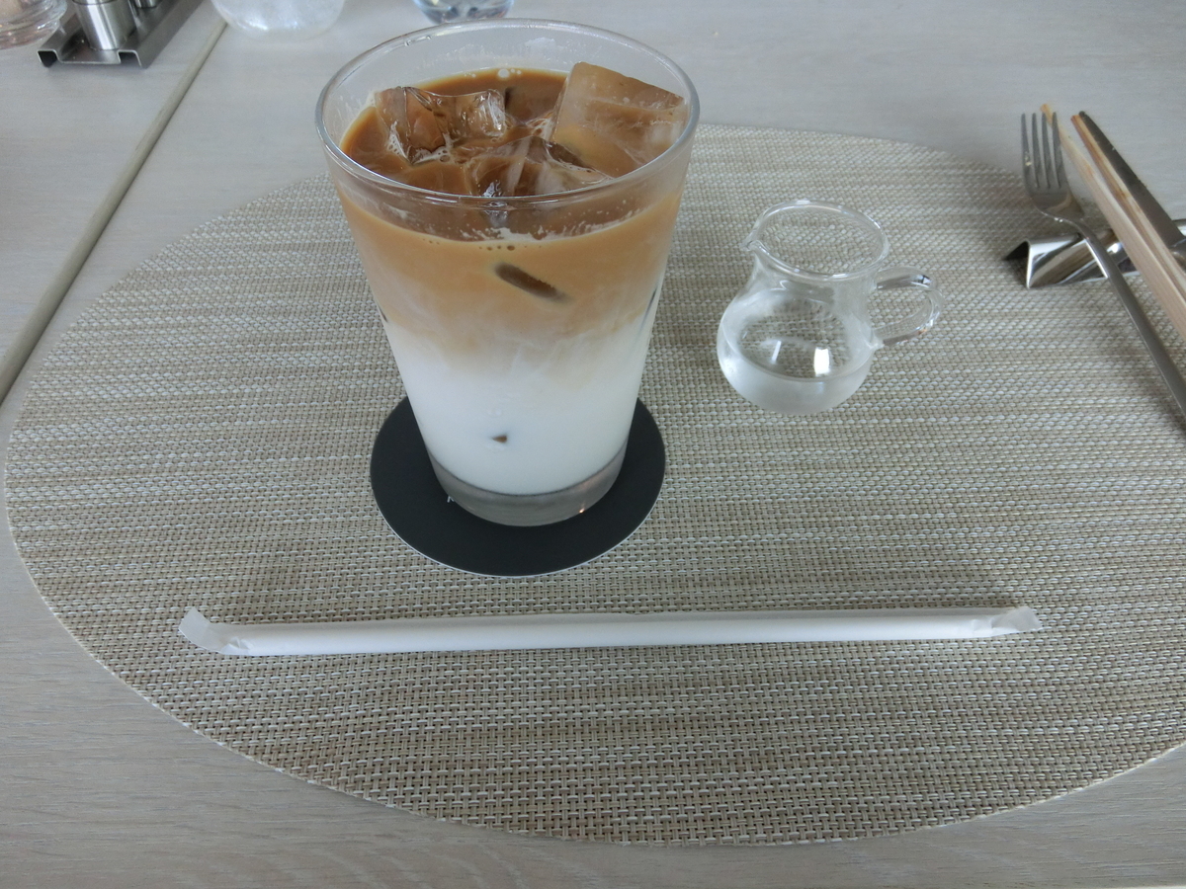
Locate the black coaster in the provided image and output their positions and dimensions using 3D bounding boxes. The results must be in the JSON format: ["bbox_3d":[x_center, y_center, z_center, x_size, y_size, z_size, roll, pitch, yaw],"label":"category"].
[{"bbox_3d":[-0.024,0.003,0.283,0.096,0.002,0.096,2,49,0],"label":"black coaster"}]

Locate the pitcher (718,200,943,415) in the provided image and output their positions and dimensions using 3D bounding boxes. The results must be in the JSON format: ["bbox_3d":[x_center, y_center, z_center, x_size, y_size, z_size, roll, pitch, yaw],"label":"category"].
[{"bbox_3d":[0.077,-0.041,0.284,0.064,0.063,0.052,2,49,0],"label":"pitcher"}]

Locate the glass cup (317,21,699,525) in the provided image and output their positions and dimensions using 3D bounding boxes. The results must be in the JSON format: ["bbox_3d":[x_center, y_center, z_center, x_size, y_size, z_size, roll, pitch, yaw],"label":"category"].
[{"bbox_3d":[-0.020,-0.038,0.238,0.085,0.121,0.085,1,49,-1],"label":"glass cup"}]

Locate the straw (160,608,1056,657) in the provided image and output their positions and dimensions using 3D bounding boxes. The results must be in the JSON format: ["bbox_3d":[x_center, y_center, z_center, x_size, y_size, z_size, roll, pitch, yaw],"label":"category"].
[{"bbox_3d":[0.006,0.051,0.239,0.239,0.008,0.012,0,49,-2],"label":"straw"}]

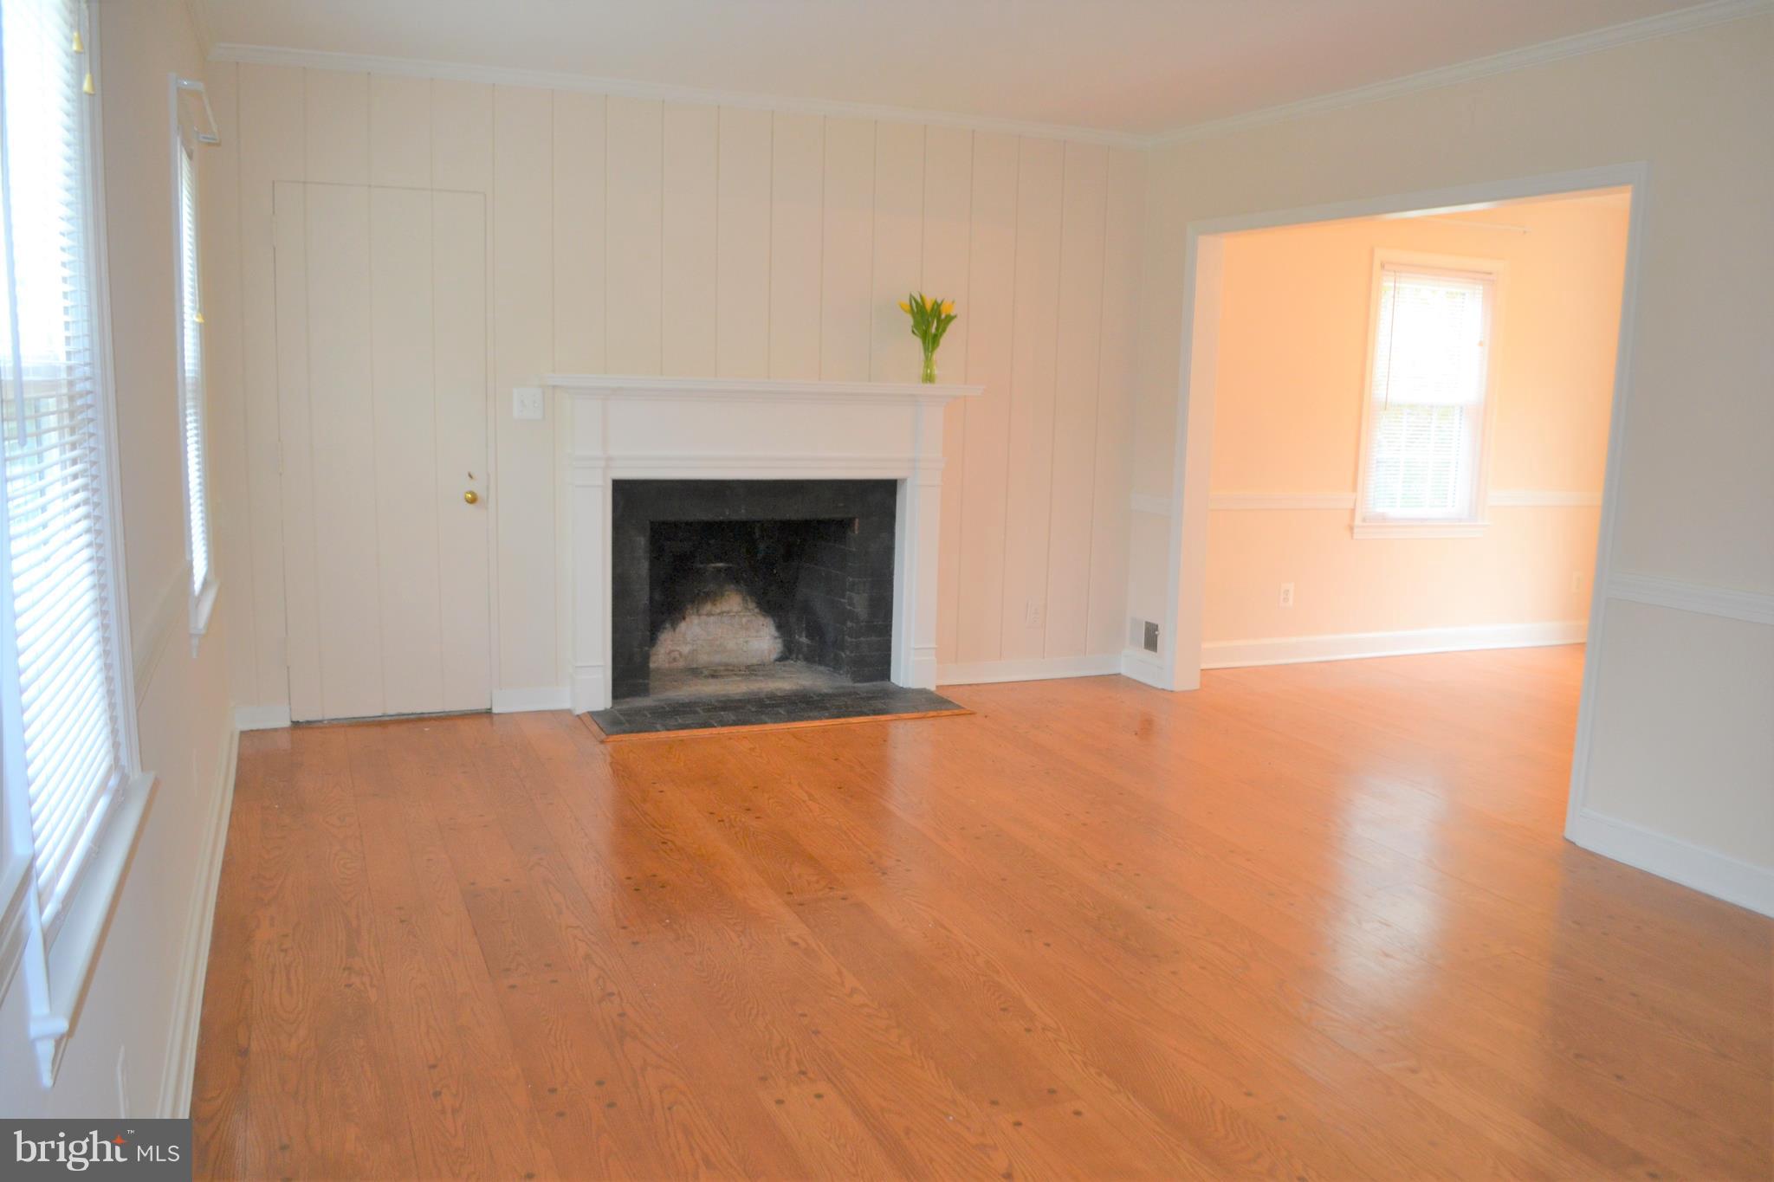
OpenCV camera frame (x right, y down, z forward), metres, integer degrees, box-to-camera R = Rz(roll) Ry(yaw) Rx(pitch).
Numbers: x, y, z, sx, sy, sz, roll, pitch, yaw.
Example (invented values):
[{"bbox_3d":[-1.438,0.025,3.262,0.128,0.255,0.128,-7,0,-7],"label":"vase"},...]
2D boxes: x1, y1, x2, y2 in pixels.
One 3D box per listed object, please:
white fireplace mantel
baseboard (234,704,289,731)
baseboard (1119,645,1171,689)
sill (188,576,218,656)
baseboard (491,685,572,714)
[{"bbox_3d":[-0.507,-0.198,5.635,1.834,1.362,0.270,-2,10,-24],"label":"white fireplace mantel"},{"bbox_3d":[-2.364,0.479,5.037,0.190,0.101,0.020,-2,10,-24],"label":"baseboard"},{"bbox_3d":[1.228,0.370,6.350,0.020,0.120,0.385,-2,10,-24],"label":"baseboard"},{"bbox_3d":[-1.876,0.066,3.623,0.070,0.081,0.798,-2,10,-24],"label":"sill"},{"bbox_3d":[-1.447,0.444,5.427,0.312,0.104,0.020,-2,10,-24],"label":"baseboard"}]

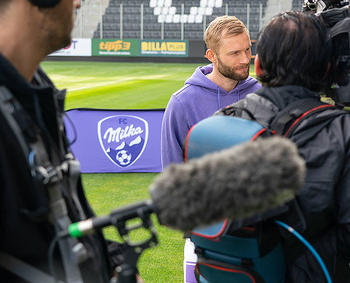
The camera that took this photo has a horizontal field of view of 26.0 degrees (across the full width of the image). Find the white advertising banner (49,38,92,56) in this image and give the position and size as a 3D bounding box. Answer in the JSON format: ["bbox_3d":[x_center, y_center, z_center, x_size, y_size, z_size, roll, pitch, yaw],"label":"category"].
[{"bbox_3d":[-6.647,-5.829,46.816,3.100,1.050,0.100,2,8,8],"label":"white advertising banner"}]

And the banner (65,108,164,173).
[{"bbox_3d":[-0.654,-0.015,9.292,1.600,0.778,0.300,0,8,-3],"label":"banner"}]

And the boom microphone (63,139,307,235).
[{"bbox_3d":[0.030,0.090,1.270,0.420,0.115,0.112,-14,13,-19],"label":"boom microphone"}]

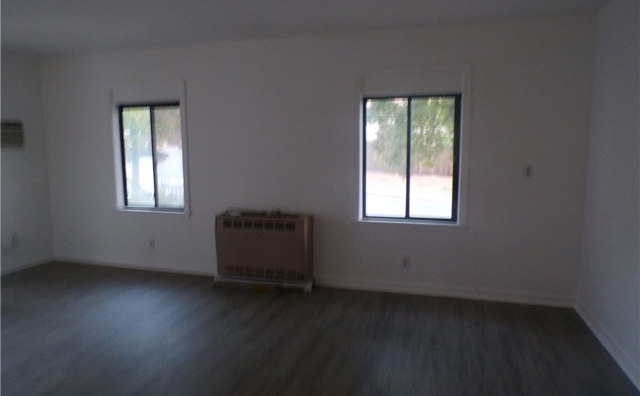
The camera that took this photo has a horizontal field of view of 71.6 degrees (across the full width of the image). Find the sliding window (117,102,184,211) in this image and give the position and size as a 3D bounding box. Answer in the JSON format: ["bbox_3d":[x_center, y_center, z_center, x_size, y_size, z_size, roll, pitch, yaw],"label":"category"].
[{"bbox_3d":[-1.857,-0.451,4.956,0.850,1.170,0.080,2,7,16],"label":"sliding window"}]

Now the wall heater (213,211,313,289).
[{"bbox_3d":[-0.561,0.529,4.495,0.973,0.713,0.220,2,7,16],"label":"wall heater"}]

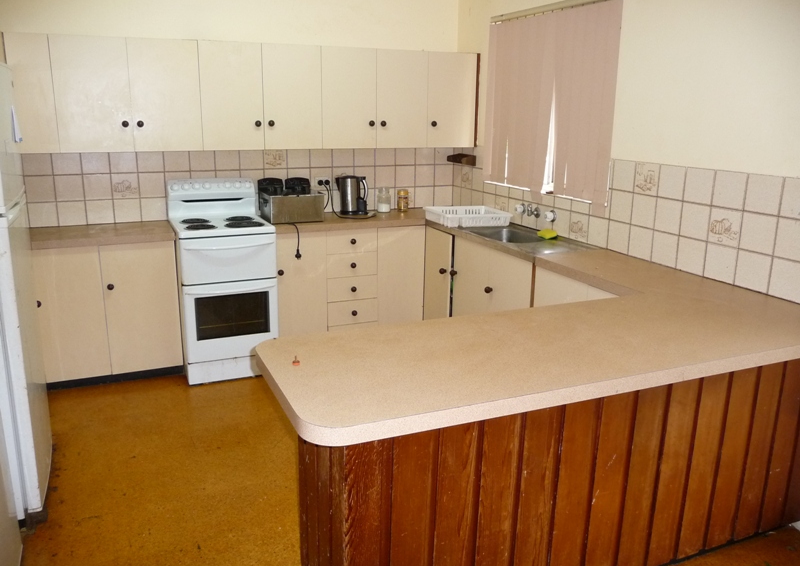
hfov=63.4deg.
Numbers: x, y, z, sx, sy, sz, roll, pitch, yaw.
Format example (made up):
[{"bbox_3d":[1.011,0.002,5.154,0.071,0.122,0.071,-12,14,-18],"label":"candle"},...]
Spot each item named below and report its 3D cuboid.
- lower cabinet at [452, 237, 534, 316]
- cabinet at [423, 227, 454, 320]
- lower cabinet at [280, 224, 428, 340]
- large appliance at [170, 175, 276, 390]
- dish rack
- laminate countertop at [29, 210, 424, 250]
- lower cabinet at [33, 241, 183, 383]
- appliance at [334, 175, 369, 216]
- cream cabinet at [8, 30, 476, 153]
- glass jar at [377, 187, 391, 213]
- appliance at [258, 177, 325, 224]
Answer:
[{"bbox_3d":[0.687,0.153,3.753,0.415,0.762,0.830,-6,16,-23],"label":"lower cabinet"},{"bbox_3d":[0.440,0.007,4.295,0.415,0.762,0.375,-6,16,-23],"label":"cabinet"},{"bbox_3d":[-0.384,-0.024,4.375,1.004,0.762,0.435,-6,16,-23],"label":"lower cabinet"},{"bbox_3d":[-1.083,-0.039,3.963,0.540,1.135,0.575,-6,16,-23],"label":"large appliance"},{"bbox_3d":[0.423,-0.427,4.106,0.405,0.080,0.370,-4,16,-18],"label":"dish rack"},{"bbox_3d":[-0.987,-0.351,4.004,2.330,0.047,0.452,-6,16,-23],"label":"laminate countertop"},{"bbox_3d":[-1.724,0.111,3.802,0.757,0.762,0.435,-6,16,-23],"label":"lower cabinet"},{"bbox_3d":[-0.324,-0.586,4.340,0.230,0.251,0.160,-3,15,-13],"label":"appliance"},{"bbox_3d":[-0.816,-1.133,3.943,2.740,0.606,0.326,-6,16,-23],"label":"cream cabinet"},{"bbox_3d":[-0.108,-0.574,4.469,0.090,0.167,0.090,1,15,0],"label":"glass jar"},{"bbox_3d":[-0.691,-0.537,4.129,0.365,0.256,0.310,-6,16,-23],"label":"appliance"}]

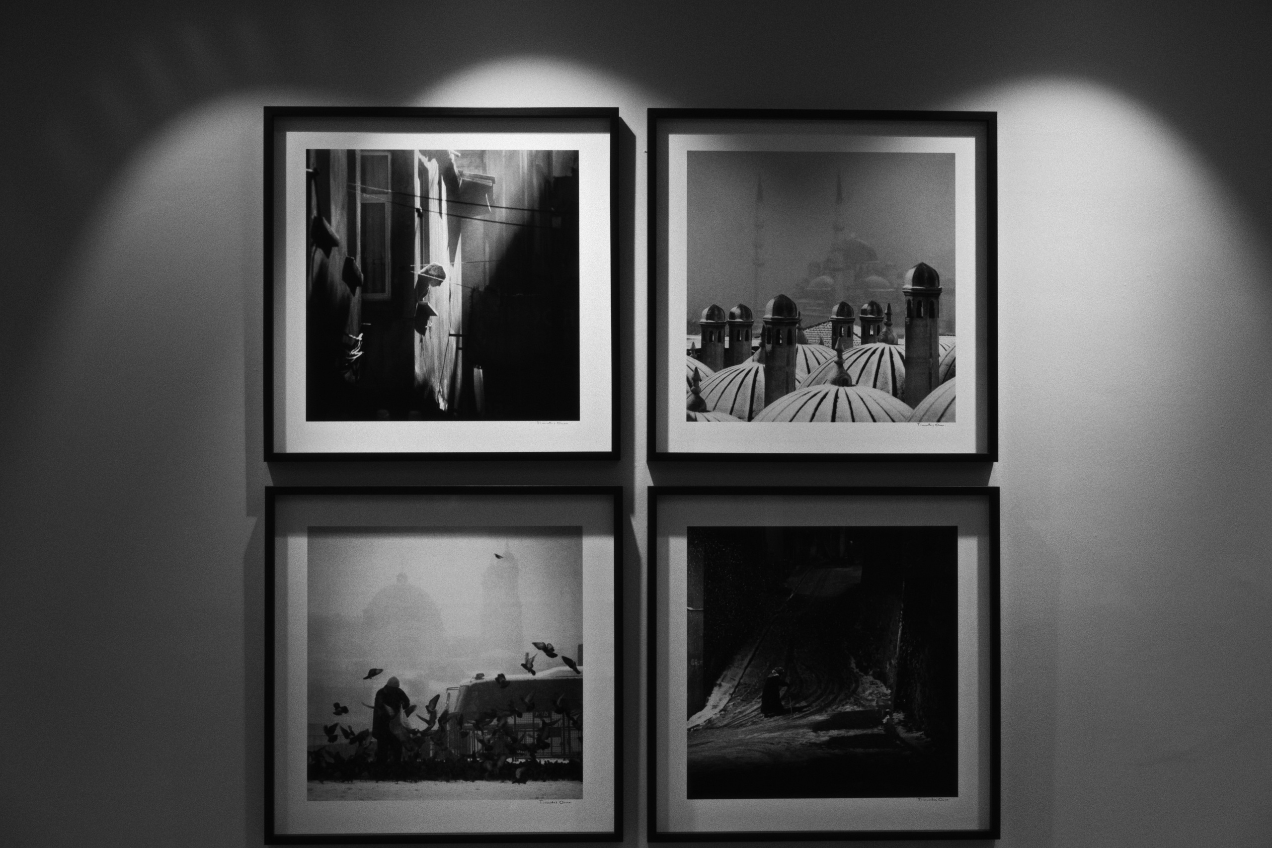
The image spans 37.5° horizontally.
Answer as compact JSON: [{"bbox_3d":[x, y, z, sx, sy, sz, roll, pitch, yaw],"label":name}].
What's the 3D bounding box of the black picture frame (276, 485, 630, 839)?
[{"bbox_3d":[-0.311,0.393,3.063,0.580,0.580,0.030,0,-1,-2],"label":"black picture frame"}]

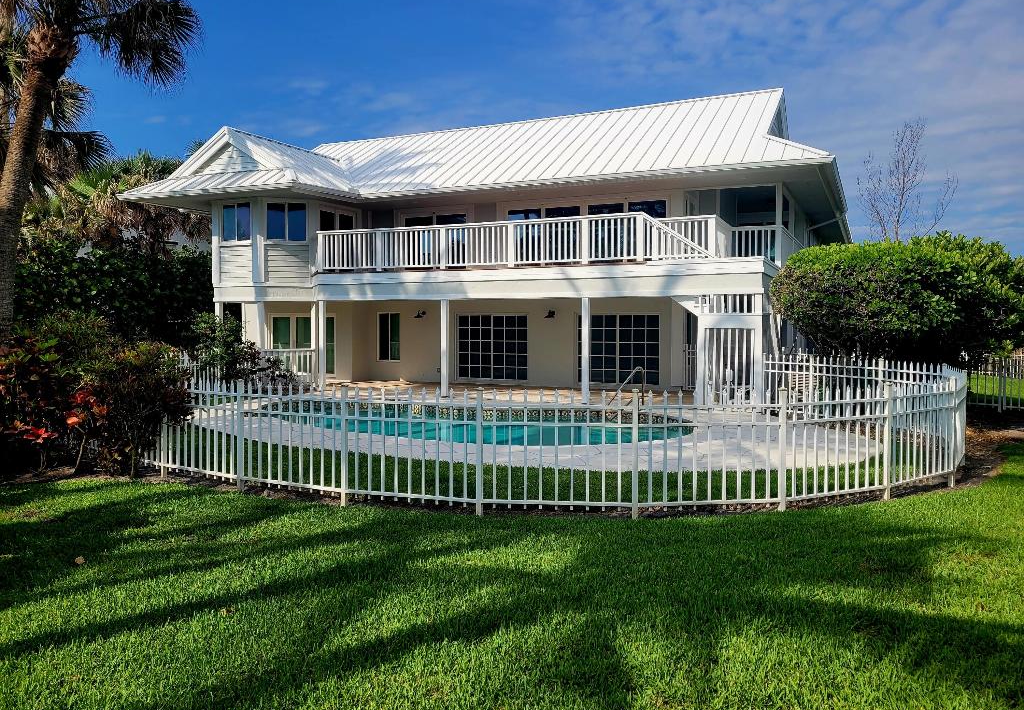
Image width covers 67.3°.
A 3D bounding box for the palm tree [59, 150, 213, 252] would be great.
[{"bbox_3d":[-12.265,-2.896,24.891,4.300,7.425,4.200,0,3,0],"label":"palm tree"}]

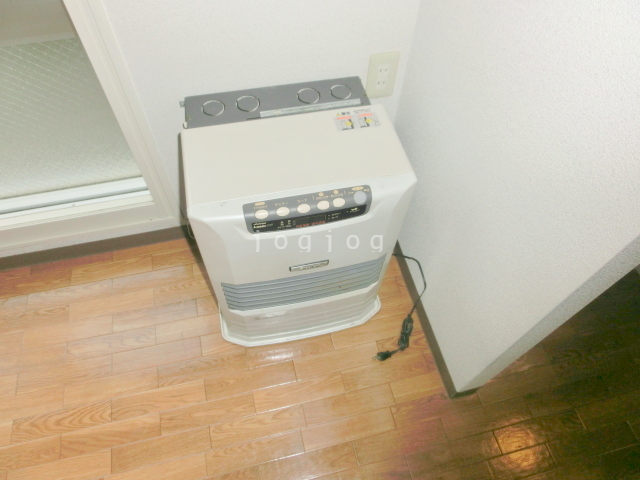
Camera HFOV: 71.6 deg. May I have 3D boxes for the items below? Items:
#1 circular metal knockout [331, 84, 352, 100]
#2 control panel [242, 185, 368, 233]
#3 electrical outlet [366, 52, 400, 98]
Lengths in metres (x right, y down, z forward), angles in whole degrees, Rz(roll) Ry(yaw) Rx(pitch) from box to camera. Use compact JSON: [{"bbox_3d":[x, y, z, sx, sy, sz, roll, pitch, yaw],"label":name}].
[{"bbox_3d":[0.048,-0.332,0.999,0.049,0.005,0.049,1,57,-2],"label":"circular metal knockout"},{"bbox_3d":[-0.024,-0.060,0.861,0.247,0.018,0.064,-9,101,-8],"label":"control panel"},{"bbox_3d":[0.143,-0.373,1.014,0.070,0.120,0.009,-10,58,-9],"label":"electrical outlet"}]

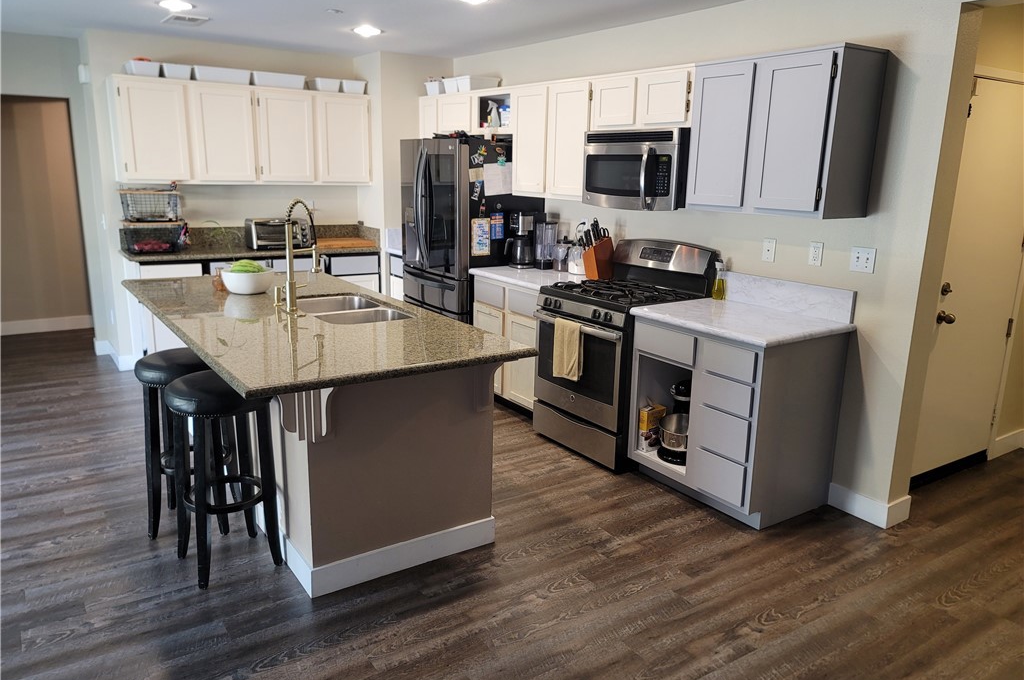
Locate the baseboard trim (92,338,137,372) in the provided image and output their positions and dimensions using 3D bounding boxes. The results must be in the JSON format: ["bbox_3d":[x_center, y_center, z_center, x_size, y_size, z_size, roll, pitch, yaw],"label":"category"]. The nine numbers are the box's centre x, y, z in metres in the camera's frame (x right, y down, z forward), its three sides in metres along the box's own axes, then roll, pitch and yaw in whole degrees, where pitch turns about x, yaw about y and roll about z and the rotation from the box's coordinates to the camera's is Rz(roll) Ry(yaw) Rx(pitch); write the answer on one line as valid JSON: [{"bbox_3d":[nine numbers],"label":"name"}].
[{"bbox_3d":[-3.106,0.119,5.762,0.210,0.120,0.574,-7,16,-34],"label":"baseboard trim"}]

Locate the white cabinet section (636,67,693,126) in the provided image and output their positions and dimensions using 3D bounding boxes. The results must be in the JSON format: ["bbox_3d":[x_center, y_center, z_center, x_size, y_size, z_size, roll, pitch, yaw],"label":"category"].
[{"bbox_3d":[0.939,-1.300,4.013,0.346,0.307,0.404,-7,16,-34],"label":"white cabinet section"}]

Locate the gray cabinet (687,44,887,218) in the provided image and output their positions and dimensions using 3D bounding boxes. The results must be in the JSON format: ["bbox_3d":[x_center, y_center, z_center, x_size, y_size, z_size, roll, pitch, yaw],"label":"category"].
[{"bbox_3d":[1.236,-0.950,3.456,0.338,0.704,0.787,-7,16,-34],"label":"gray cabinet"}]

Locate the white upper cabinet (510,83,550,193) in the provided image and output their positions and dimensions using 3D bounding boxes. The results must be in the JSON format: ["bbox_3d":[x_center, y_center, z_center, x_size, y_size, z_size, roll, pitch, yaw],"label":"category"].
[{"bbox_3d":[0.246,-1.304,4.861,0.338,0.704,0.389,-7,16,-34],"label":"white upper cabinet"}]

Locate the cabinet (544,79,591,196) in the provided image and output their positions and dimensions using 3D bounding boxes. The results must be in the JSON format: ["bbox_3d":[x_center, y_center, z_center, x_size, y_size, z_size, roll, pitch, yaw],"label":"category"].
[{"bbox_3d":[0.464,-1.226,4.551,0.338,0.704,0.403,-7,16,-34],"label":"cabinet"}]

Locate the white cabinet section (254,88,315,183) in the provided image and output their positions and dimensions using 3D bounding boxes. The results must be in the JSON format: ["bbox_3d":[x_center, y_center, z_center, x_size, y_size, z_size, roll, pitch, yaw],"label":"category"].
[{"bbox_3d":[-1.846,-1.612,5.904,0.473,0.717,0.347,-7,16,-34],"label":"white cabinet section"}]

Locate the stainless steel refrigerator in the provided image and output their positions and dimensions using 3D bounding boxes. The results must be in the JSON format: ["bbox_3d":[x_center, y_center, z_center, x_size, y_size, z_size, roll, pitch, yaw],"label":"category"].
[{"bbox_3d":[-0.326,-0.560,5.432,0.745,1.745,0.860,-7,16,-34],"label":"stainless steel refrigerator"}]

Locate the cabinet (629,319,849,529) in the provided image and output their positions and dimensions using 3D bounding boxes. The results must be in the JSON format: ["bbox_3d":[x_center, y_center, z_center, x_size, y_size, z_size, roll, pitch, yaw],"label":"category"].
[{"bbox_3d":[1.112,0.351,3.776,0.639,0.889,0.813,-7,16,-34],"label":"cabinet"}]

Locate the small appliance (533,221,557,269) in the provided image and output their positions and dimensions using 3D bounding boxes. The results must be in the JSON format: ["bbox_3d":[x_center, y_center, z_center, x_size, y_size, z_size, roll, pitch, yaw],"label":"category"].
[{"bbox_3d":[0.226,-0.669,5.207,0.150,0.333,0.140,-7,16,-34],"label":"small appliance"}]

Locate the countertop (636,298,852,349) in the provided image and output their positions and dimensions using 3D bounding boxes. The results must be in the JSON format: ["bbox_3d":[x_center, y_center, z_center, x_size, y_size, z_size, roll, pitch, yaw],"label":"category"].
[{"bbox_3d":[1.115,-0.100,3.672,0.651,0.040,0.850,-7,16,-34],"label":"countertop"}]

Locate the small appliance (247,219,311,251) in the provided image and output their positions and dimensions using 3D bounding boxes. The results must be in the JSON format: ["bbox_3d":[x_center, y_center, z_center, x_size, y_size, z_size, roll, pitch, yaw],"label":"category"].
[{"bbox_3d":[-1.913,-0.881,6.065,0.450,0.248,0.290,-7,16,-34],"label":"small appliance"}]

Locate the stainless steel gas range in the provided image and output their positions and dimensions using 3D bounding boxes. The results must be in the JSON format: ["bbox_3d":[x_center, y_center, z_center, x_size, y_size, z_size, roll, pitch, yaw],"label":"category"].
[{"bbox_3d":[0.614,0.033,4.363,0.715,1.215,0.753,-7,16,-34],"label":"stainless steel gas range"}]

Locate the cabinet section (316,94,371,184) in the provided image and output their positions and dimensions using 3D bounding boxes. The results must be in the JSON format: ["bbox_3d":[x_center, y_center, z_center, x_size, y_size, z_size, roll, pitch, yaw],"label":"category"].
[{"bbox_3d":[-1.455,-1.663,6.167,0.475,0.717,0.347,-7,16,-34],"label":"cabinet section"}]

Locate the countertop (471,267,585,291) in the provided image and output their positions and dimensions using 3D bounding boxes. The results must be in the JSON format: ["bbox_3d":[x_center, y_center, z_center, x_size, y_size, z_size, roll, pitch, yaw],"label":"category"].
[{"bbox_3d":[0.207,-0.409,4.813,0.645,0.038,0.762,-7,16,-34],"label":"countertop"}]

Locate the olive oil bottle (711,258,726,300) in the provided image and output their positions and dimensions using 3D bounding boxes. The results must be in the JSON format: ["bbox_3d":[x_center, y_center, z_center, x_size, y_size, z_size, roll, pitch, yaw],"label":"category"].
[{"bbox_3d":[1.129,-0.327,4.071,0.074,0.225,0.074,-7,16,-34],"label":"olive oil bottle"}]

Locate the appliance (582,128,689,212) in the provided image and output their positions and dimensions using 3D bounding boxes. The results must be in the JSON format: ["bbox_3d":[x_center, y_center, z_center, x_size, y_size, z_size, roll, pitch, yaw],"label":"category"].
[{"bbox_3d":[0.776,-0.964,4.192,0.440,0.423,0.756,-7,16,-34],"label":"appliance"}]

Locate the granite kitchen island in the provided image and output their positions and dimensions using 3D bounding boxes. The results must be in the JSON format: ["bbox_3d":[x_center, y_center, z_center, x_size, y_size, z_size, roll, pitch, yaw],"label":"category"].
[{"bbox_3d":[-1.071,0.297,3.706,1.138,0.916,2.455,-7,16,-34],"label":"granite kitchen island"}]

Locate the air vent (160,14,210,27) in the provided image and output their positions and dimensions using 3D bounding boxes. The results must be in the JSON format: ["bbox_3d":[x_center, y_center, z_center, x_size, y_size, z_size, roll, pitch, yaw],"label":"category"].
[{"bbox_3d":[-2.108,-2.059,4.788,0.220,0.015,0.340,-7,16,-34],"label":"air vent"}]

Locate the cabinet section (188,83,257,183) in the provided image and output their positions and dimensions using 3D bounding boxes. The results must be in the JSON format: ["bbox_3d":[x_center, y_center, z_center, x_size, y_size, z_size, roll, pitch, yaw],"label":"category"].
[{"bbox_3d":[-2.235,-1.562,5.642,0.470,0.717,0.347,-7,16,-34],"label":"cabinet section"}]

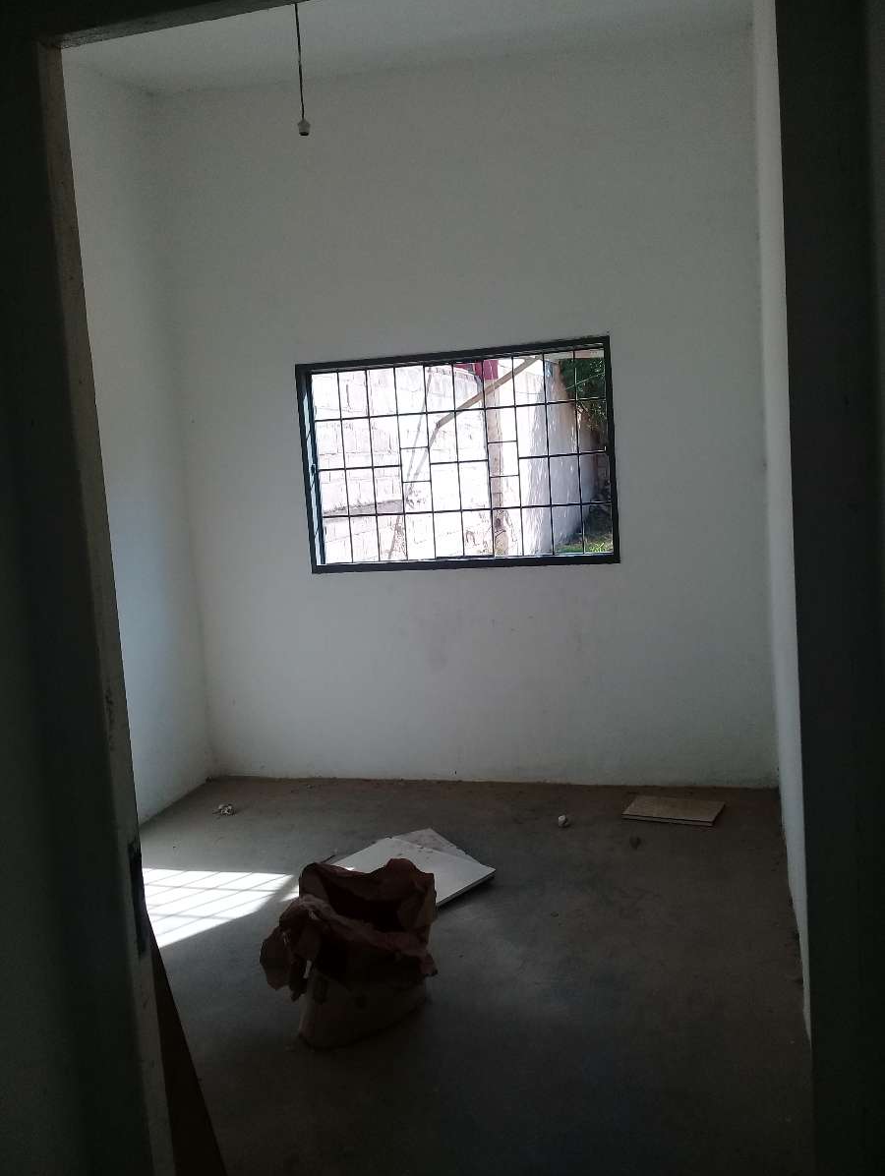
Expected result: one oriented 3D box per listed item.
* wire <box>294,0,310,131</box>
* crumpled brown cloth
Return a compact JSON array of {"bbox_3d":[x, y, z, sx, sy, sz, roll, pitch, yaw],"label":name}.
[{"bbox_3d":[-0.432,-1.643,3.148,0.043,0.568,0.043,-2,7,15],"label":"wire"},{"bbox_3d":[-0.284,0.994,3.034,0.470,0.290,0.370,-5,7,-7],"label":"crumpled brown cloth"}]

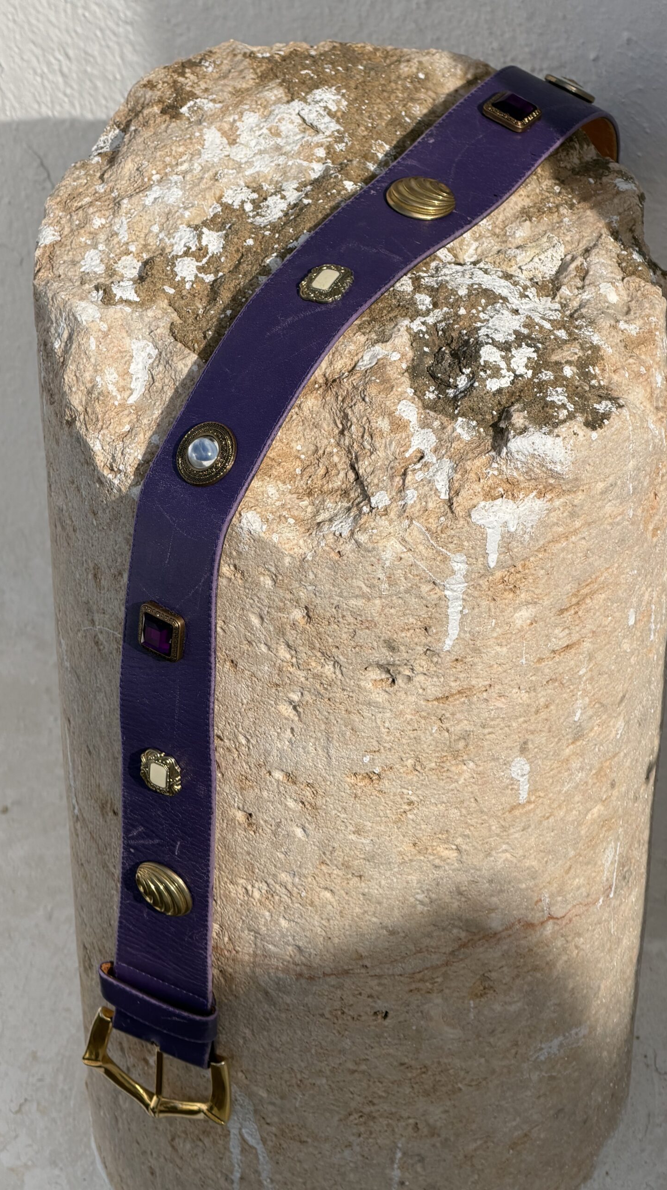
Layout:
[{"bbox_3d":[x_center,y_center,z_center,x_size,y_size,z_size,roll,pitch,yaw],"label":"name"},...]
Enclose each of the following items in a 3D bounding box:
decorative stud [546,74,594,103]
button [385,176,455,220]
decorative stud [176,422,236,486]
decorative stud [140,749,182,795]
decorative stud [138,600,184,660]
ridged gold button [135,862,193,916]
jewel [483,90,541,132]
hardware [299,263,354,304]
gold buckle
[{"bbox_3d":[0.111,-0.237,1.600,0.027,0.006,0.027,31,16,7],"label":"decorative stud"},{"bbox_3d":[0.038,-0.172,1.480,0.030,0.007,0.030,26,47,20],"label":"button"},{"bbox_3d":[-0.053,-0.059,1.424,0.027,0.006,0.027,22,84,33],"label":"decorative stud"},{"bbox_3d":[-0.075,0.077,1.496,0.019,0.020,0.004,25,43,26],"label":"decorative stud"},{"bbox_3d":[-0.072,0.015,1.452,0.020,0.020,0.004,30,46,26],"label":"decorative stud"},{"bbox_3d":[-0.077,0.132,1.537,0.030,0.030,0.007,24,43,25],"label":"ridged gold button"},{"bbox_3d":[0.080,-0.216,1.540,0.020,0.004,0.020,28,46,19],"label":"jewel"},{"bbox_3d":[-0.003,-0.131,1.447,0.019,0.004,0.020,15,61,23],"label":"hardware"},{"bbox_3d":[-0.082,0.220,1.590,0.075,0.052,0.013,22,42,21],"label":"gold buckle"}]

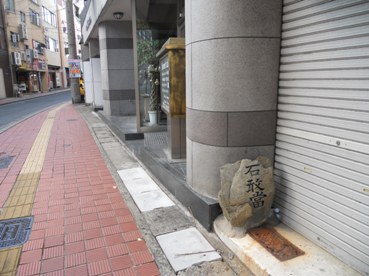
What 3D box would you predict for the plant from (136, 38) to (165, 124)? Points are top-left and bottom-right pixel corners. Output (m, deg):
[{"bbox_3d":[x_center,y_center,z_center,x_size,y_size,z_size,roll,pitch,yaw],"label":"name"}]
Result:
[{"bbox_3d":[-0.720,-1.270,6.475,0.700,1.960,0.650,-3,11,-11],"label":"plant"}]

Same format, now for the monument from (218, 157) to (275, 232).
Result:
[{"bbox_3d":[0.587,0.483,2.693,0.460,0.610,0.270,-4,11,-14],"label":"monument"}]

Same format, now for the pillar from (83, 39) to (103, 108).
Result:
[{"bbox_3d":[-3.801,-2.635,11.907,0.720,2.750,0.900,-4,11,-14],"label":"pillar"}]

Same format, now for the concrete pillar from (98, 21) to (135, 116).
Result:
[{"bbox_3d":[-2.076,-2.111,8.999,1.050,2.740,0.900,-3,11,-11],"label":"concrete pillar"}]

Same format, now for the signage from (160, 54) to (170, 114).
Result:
[{"bbox_3d":[-0.280,-0.840,4.522,0.090,0.820,1.122,-3,11,-11],"label":"signage"}]

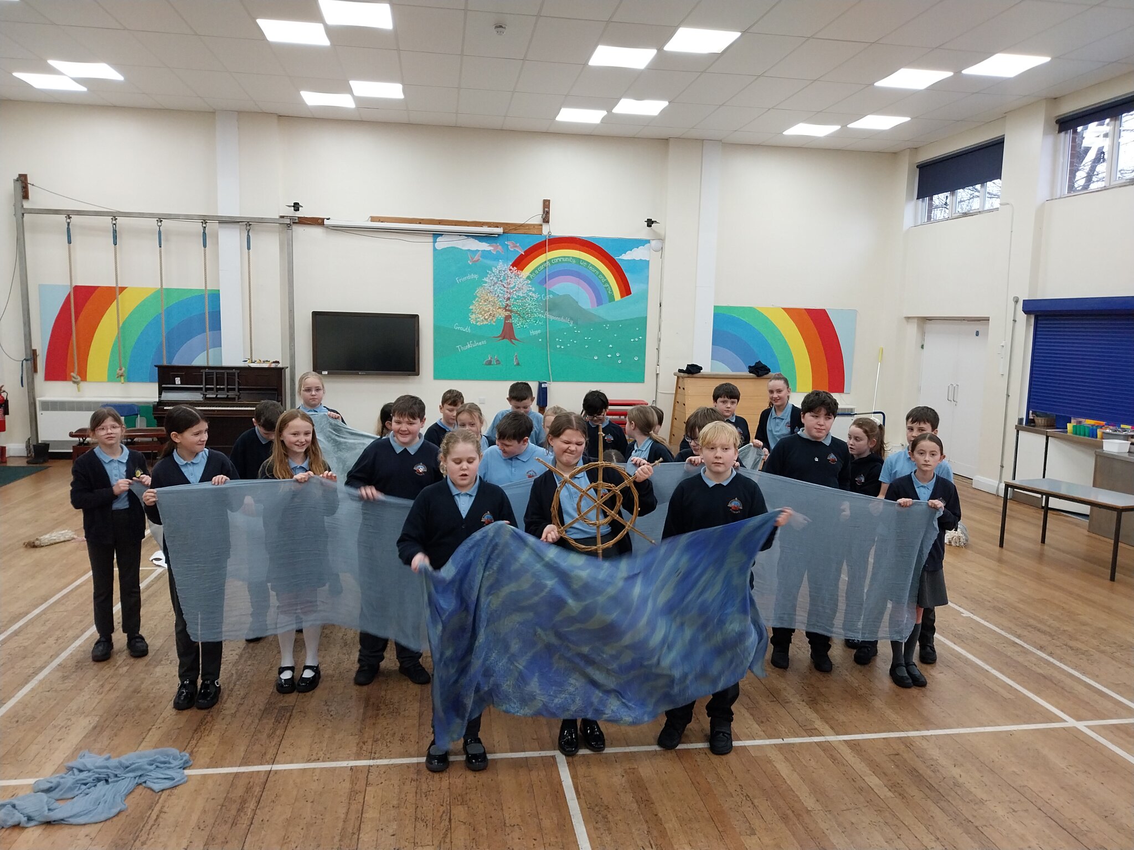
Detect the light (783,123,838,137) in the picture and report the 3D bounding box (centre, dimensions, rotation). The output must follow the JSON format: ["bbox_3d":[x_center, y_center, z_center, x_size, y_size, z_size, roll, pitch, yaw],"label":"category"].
[{"bbox_3d":[3.129,-3.786,10.925,0.585,0.040,0.585,0,7,-9],"label":"light"}]

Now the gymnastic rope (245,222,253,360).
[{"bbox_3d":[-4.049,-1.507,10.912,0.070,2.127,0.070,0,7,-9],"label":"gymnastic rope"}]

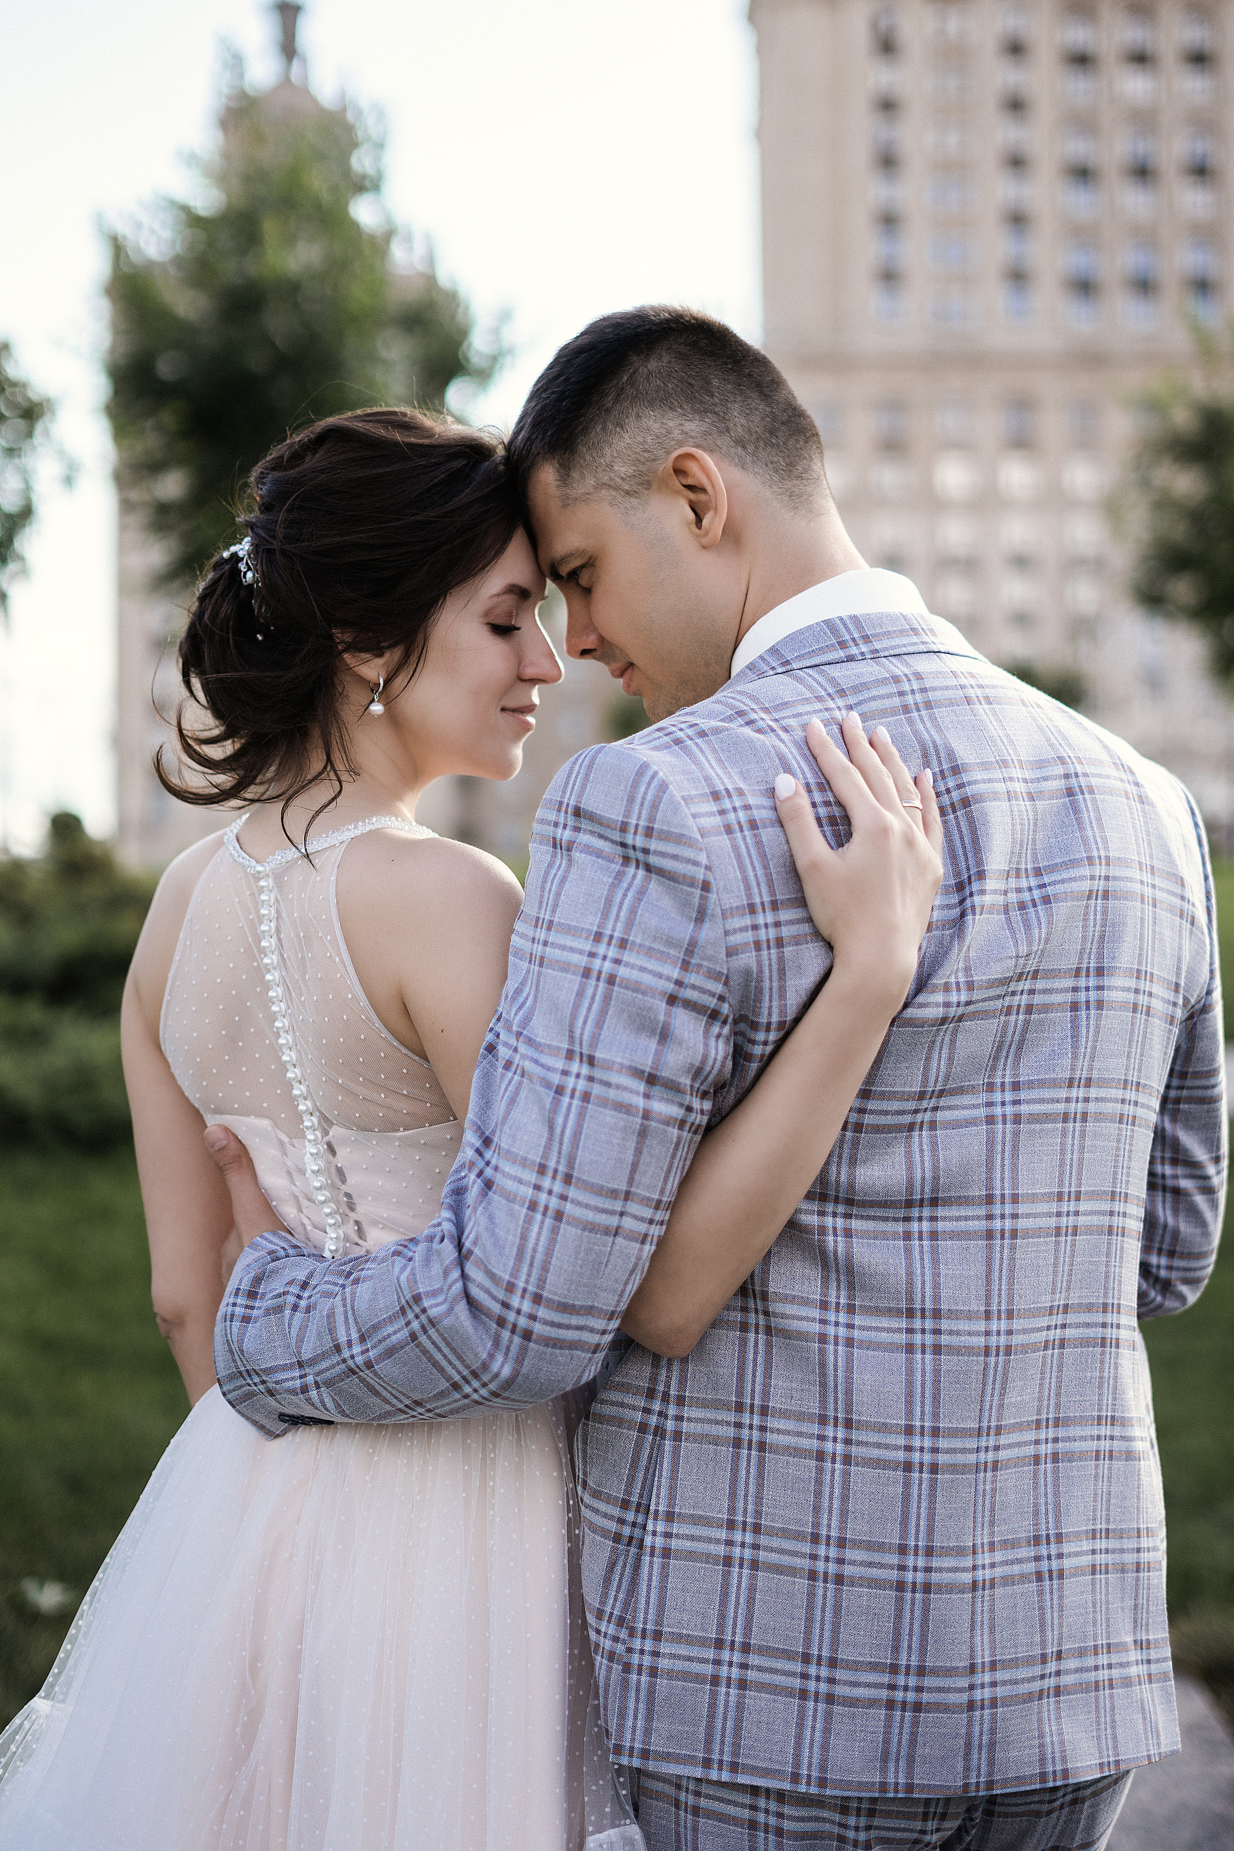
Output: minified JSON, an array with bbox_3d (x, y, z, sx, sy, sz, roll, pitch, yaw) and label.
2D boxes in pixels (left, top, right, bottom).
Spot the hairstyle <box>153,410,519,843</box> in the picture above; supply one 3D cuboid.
[{"bbox_3d":[-0.180,-0.201,1.680,0.233,0.265,0.195,-1,3,-6],"label":"hairstyle"}]

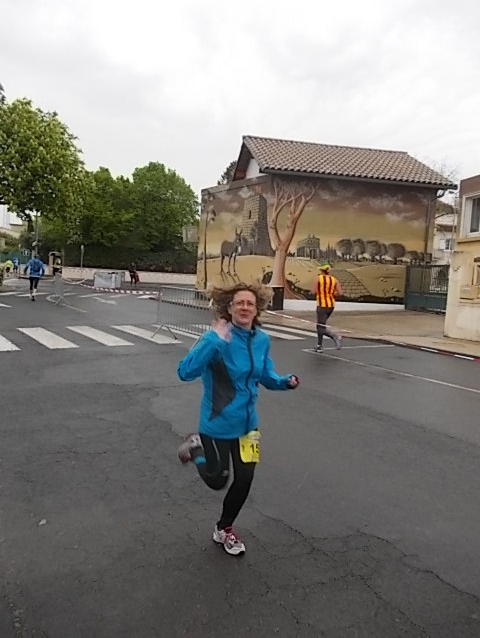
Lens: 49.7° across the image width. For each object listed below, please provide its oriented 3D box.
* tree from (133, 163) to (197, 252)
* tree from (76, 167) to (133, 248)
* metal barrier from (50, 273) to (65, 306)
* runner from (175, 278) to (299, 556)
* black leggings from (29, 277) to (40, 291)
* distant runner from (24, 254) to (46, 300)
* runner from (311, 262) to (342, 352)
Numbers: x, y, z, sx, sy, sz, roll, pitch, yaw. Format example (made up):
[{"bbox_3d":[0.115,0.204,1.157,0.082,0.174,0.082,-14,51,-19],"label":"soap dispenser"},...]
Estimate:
[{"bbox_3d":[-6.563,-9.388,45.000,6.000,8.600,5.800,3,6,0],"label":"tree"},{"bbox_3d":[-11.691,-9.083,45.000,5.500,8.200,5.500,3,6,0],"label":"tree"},{"bbox_3d":[-6.504,-1.108,18.500,0.500,1.100,2.200,0,6,-26],"label":"metal barrier"},{"bbox_3d":[-0.015,0.586,3.020,0.600,1.620,0.660,0,7,-30],"label":"runner"},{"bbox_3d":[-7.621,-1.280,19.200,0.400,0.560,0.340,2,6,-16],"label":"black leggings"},{"bbox_3d":[-7.584,-1.502,19.200,0.680,1.730,0.620,2,6,-16],"label":"distant runner"},{"bbox_3d":[1.721,-0.229,10.300,0.530,1.720,0.670,0,7,-28],"label":"runner"}]

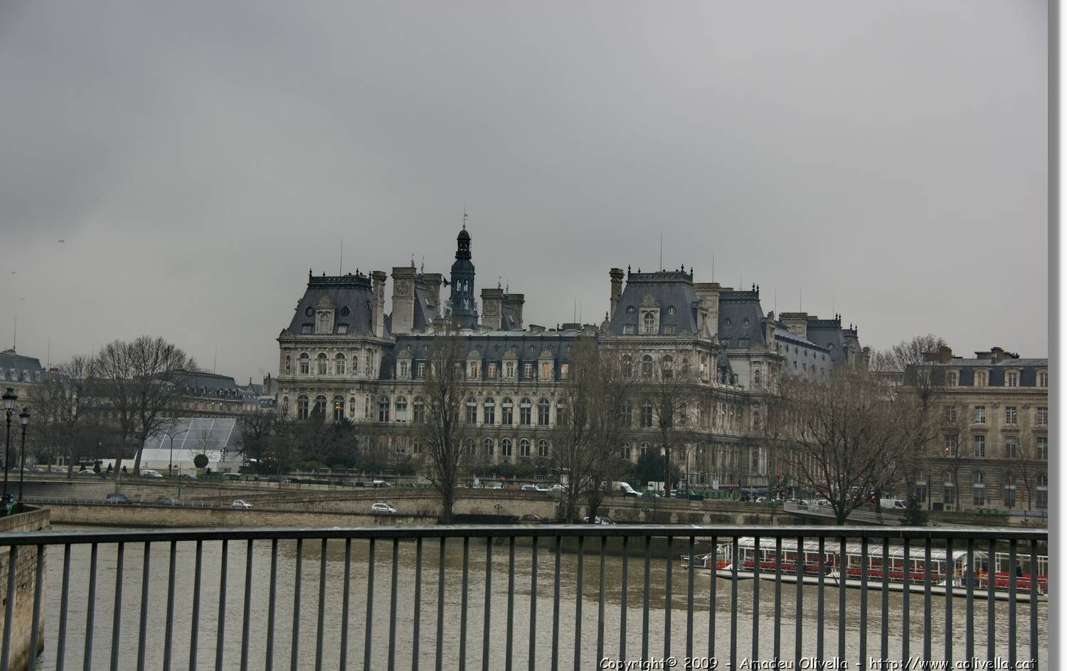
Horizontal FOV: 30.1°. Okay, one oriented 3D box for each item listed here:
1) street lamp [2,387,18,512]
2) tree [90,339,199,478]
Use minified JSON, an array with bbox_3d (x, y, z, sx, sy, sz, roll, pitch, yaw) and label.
[{"bbox_3d":[-19.515,4.264,73.844,0.580,4.691,0.580,2,-4,0],"label":"street lamp"},{"bbox_3d":[-72.516,13.312,367.837,19.000,26.058,18.000,2,-4,0],"label":"tree"}]

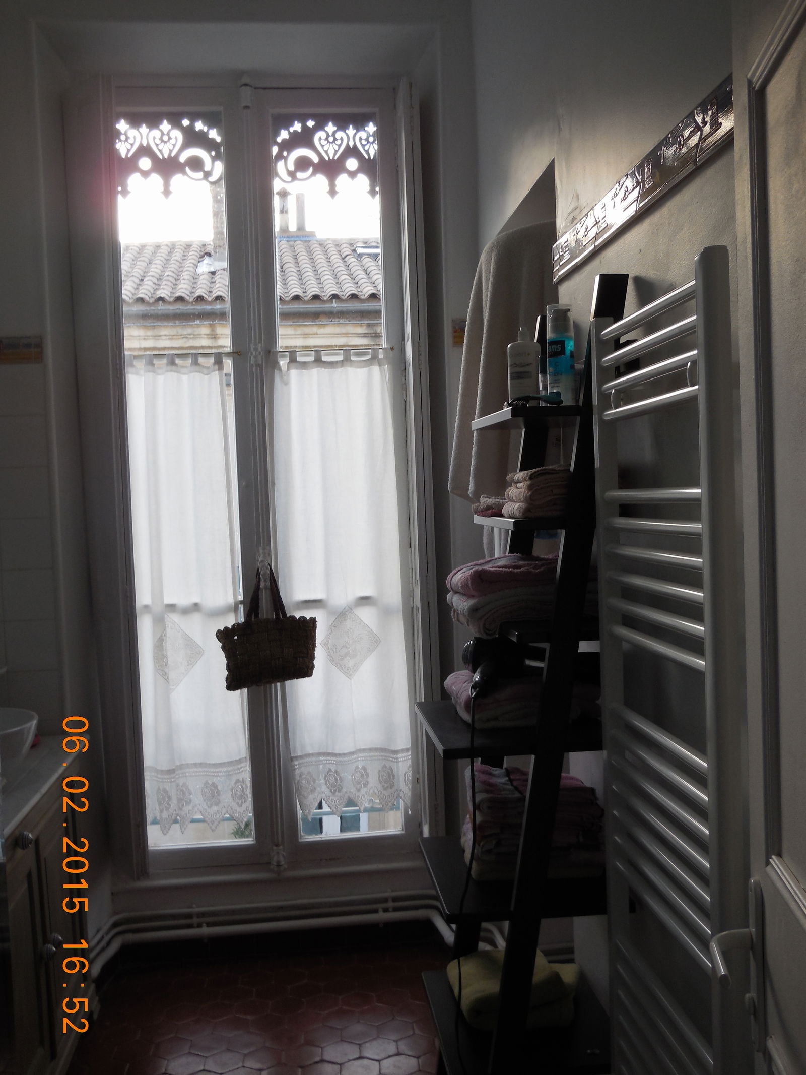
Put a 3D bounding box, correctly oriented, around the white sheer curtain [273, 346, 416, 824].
[{"bbox_3d":[-0.199,0.160,3.486,0.415,1.545,0.050,-2,2,-6],"label":"white sheer curtain"}]

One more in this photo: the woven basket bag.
[{"bbox_3d":[-0.436,0.283,3.390,0.310,0.410,0.110,-3,2,-11],"label":"woven basket bag"}]

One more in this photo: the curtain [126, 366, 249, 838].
[{"bbox_3d":[-0.696,0.190,3.435,0.355,1.560,0.050,-2,2,-6],"label":"curtain"}]

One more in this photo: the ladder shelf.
[{"bbox_3d":[0.210,0.485,2.063,0.375,1.876,0.484,-2,2,-6],"label":"ladder shelf"}]

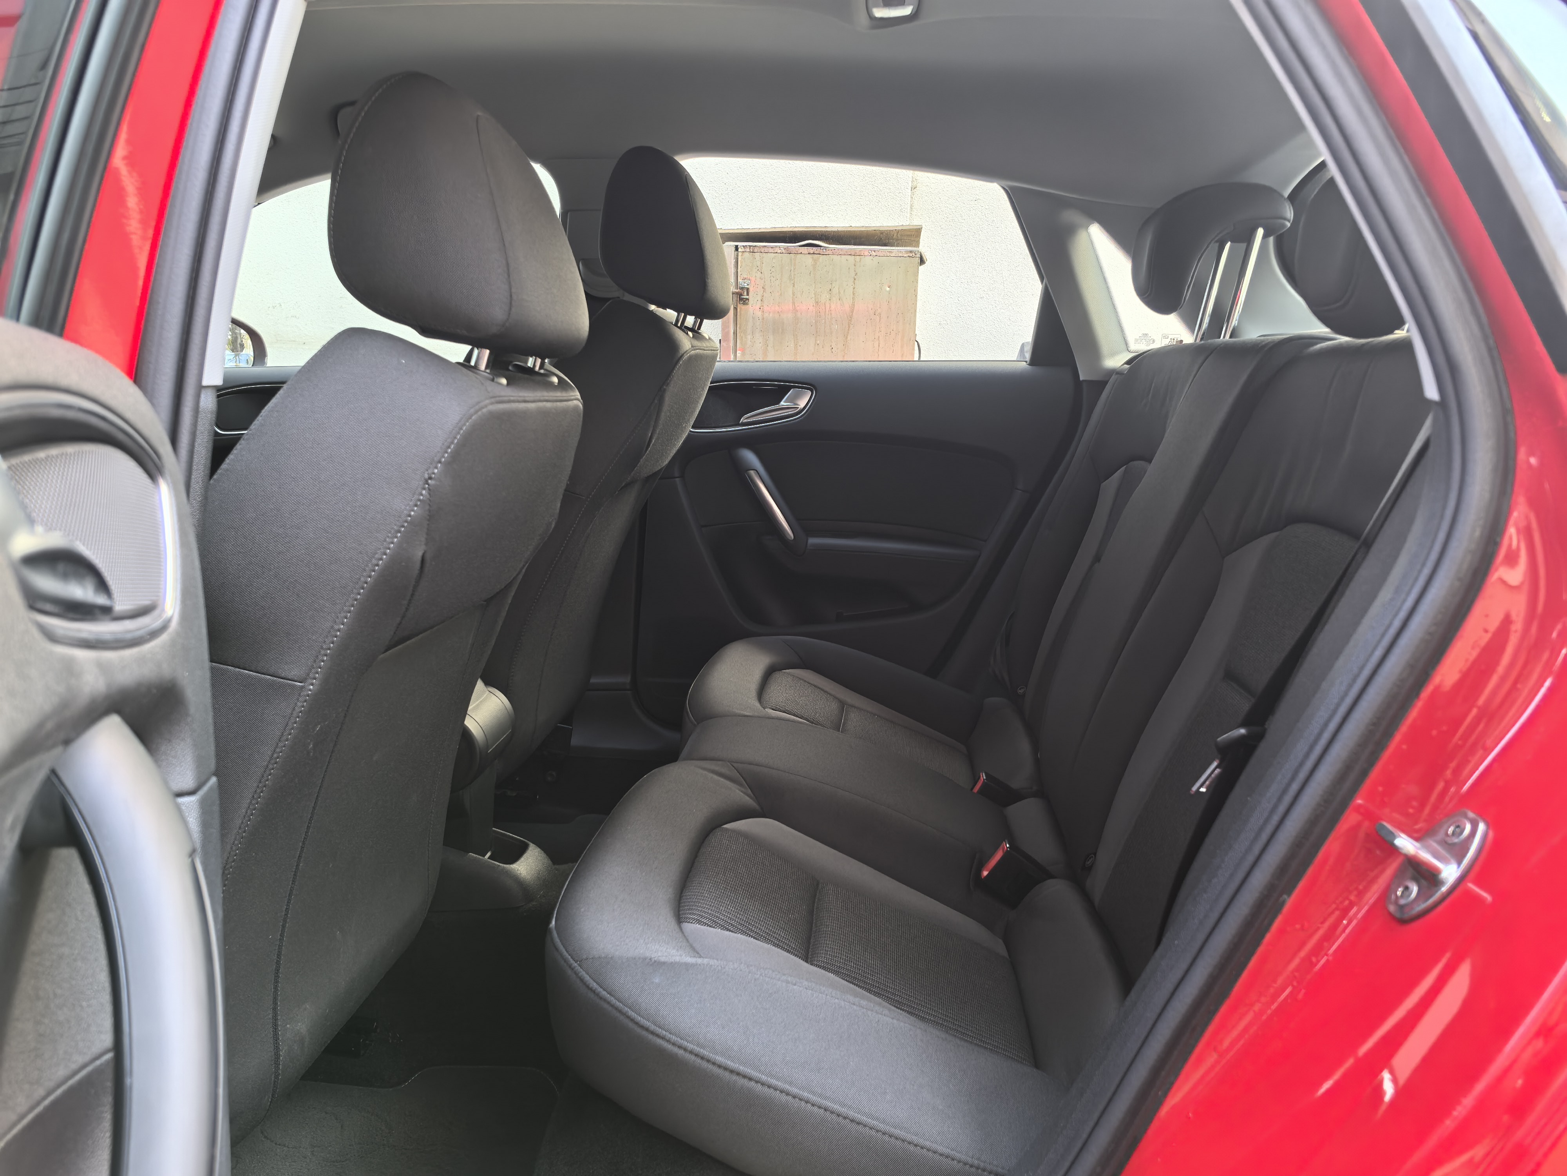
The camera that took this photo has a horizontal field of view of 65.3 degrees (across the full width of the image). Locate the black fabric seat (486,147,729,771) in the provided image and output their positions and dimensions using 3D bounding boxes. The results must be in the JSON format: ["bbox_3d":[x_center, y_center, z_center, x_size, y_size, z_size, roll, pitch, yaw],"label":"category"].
[{"bbox_3d":[-0.504,-0.174,1.835,0.806,0.908,0.530,2,10,5],"label":"black fabric seat"}]

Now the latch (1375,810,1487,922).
[{"bbox_3d":[0.354,0.147,0.685,0.048,0.078,0.040,37,0,-16],"label":"latch"}]

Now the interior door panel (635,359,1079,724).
[{"bbox_3d":[0.113,-0.087,2.137,0.785,0.632,0.122,2,10,5],"label":"interior door panel"}]

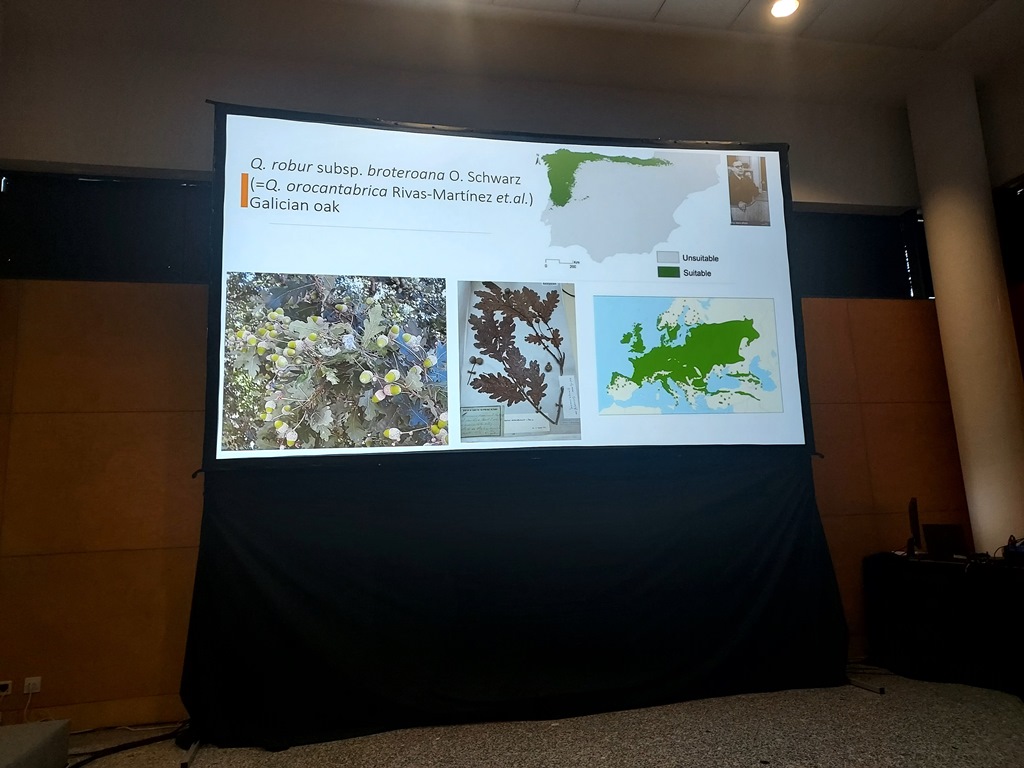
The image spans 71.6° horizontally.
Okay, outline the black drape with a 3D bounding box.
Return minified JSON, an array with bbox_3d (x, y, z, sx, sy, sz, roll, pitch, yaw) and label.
[{"bbox_3d":[0.192,1.156,4.132,3.880,1.440,0.250,0,-10,-12],"label":"black drape"}]

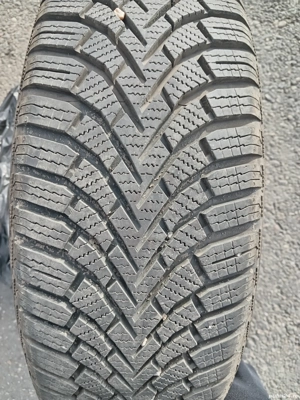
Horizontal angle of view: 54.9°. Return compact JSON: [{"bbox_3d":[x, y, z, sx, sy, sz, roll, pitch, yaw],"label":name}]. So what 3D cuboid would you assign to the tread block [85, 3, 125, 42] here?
[{"bbox_3d":[-0.035,-0.147,0.238,0.040,0.009,0.021,37,69,17],"label":"tread block"}]

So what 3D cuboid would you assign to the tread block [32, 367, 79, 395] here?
[{"bbox_3d":[-0.084,0.159,0.256,0.041,0.026,0.009,24,33,-6],"label":"tread block"}]

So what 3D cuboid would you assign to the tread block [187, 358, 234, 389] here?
[{"bbox_3d":[0.048,0.135,0.236,0.043,0.023,0.009,-32,26,10],"label":"tread block"}]

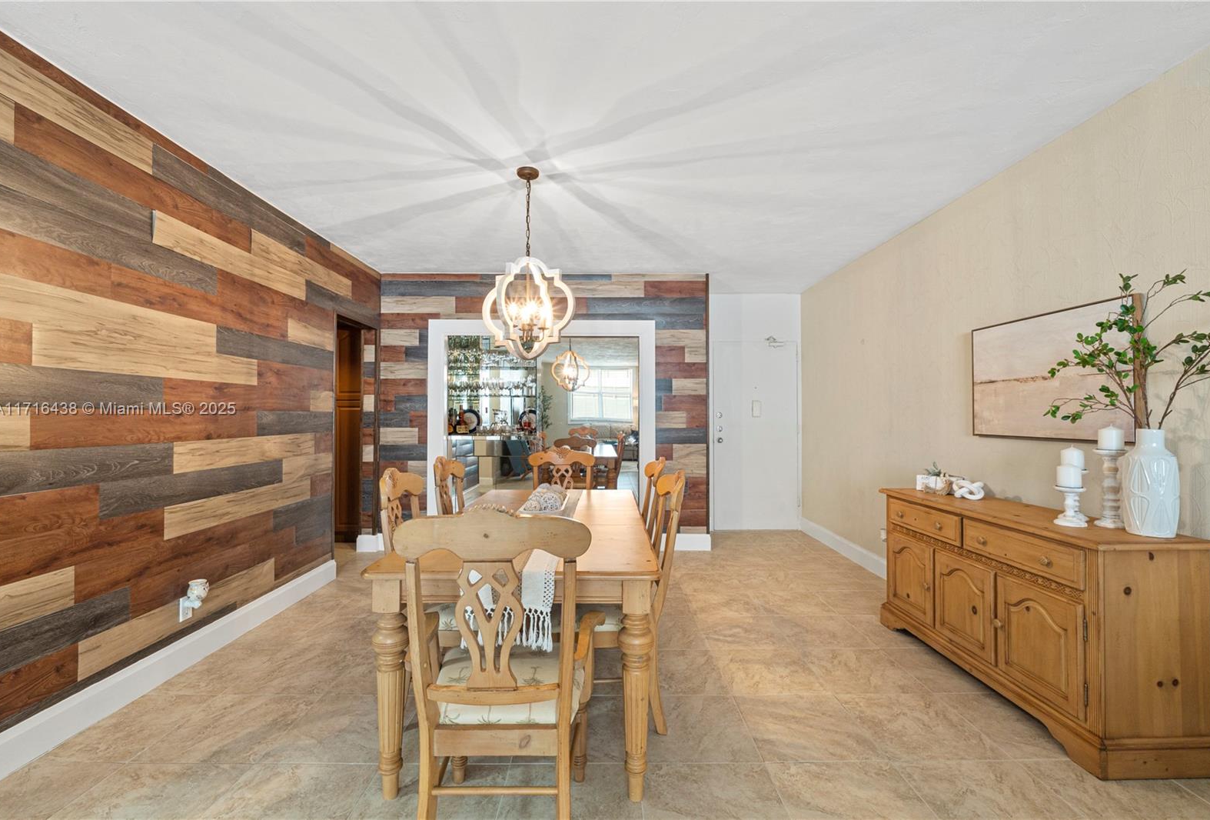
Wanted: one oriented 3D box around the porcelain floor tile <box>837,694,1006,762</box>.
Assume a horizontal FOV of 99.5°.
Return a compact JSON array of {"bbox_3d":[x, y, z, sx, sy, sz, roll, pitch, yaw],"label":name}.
[{"bbox_3d":[1.262,1.283,2.091,0.455,0.010,0.452,0,-1,0],"label":"porcelain floor tile"}]

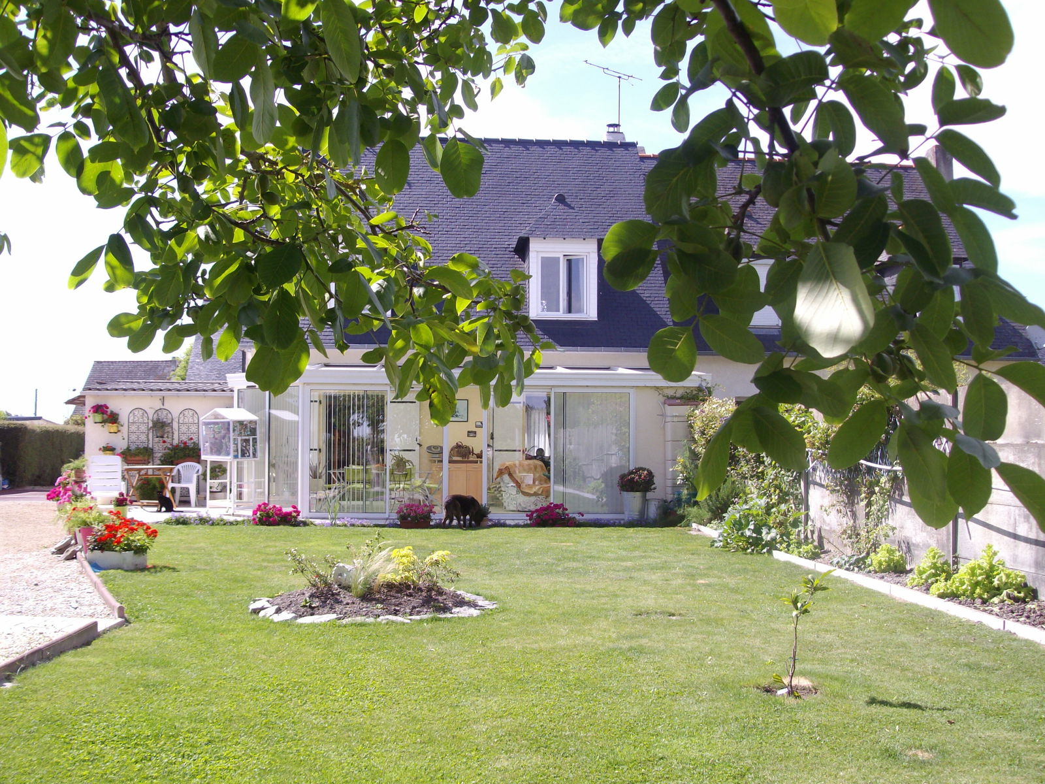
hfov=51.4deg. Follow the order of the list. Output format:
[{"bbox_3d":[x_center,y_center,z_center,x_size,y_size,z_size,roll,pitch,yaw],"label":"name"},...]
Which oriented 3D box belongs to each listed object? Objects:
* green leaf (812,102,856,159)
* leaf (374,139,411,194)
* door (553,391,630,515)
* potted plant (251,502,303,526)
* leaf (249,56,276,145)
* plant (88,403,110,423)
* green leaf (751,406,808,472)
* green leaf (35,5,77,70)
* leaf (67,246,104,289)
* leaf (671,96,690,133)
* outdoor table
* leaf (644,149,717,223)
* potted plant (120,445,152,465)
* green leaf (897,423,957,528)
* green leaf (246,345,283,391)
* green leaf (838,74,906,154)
[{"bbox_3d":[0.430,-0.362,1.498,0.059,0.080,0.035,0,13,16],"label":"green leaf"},{"bbox_3d":[-0.336,-0.580,2.800,0.091,0.140,0.035,0,-2,-3],"label":"leaf"},{"bbox_3d":[1.136,1.008,17.900,1.290,2.040,0.080,0,-2,-5],"label":"door"},{"bbox_3d":[-4.007,2.000,17.750,0.800,0.390,0.450,0,-2,-3],"label":"potted plant"},{"bbox_3d":[-0.427,-0.480,1.788,0.046,0.148,0.035,1,15,-14],"label":"leaf"},{"bbox_3d":[-7.973,0.399,20.450,0.390,0.380,0.320,0,-2,-3],"label":"plant"},{"bbox_3d":[0.355,0.065,1.500,0.052,0.122,0.035,-39,0,9],"label":"green leaf"},{"bbox_3d":[-0.816,-0.620,1.900,0.070,0.115,0.035,14,0,0],"label":"green leaf"},{"bbox_3d":[-0.862,-0.248,2.150,0.036,0.112,0.040,39,0,0],"label":"leaf"},{"bbox_3d":[0.348,-0.612,2.399,0.043,0.083,0.030,6,15,7],"label":"leaf"},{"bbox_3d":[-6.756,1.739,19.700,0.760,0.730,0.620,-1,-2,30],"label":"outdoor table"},{"bbox_3d":[0.219,-0.288,1.520,0.080,0.100,0.035,35,0,0],"label":"leaf"},{"bbox_3d":[-7.340,1.205,20.700,0.600,0.370,0.310,0,-2,-5],"label":"potted plant"},{"bbox_3d":[0.520,0.109,1.420,0.062,0.153,0.035,-19,0,18],"label":"green leaf"},{"bbox_3d":[-0.641,-0.062,2.700,0.093,0.122,0.035,7,-2,0],"label":"green leaf"},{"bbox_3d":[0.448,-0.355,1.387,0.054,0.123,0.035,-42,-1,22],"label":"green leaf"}]

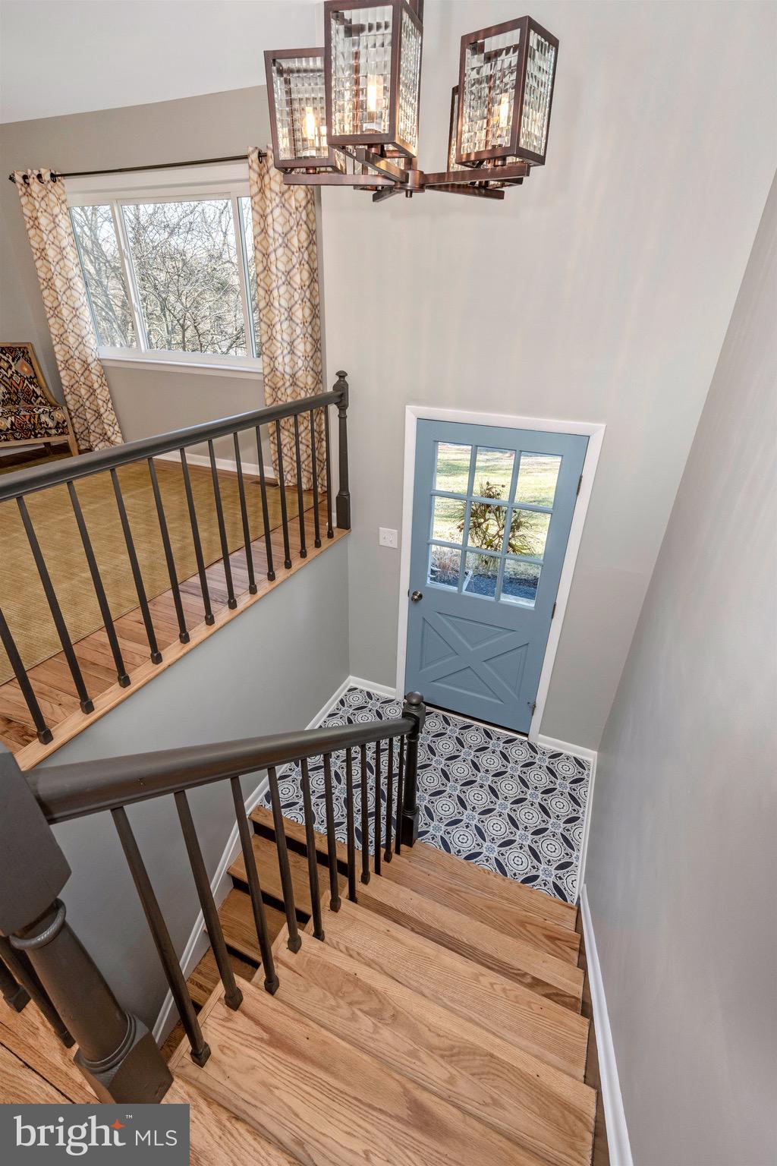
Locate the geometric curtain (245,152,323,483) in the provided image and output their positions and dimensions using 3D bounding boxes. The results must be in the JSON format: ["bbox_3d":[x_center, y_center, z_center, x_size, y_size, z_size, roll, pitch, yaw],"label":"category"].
[{"bbox_3d":[-0.686,-1.700,3.630,0.480,2.125,0.120,13,31,20],"label":"geometric curtain"}]

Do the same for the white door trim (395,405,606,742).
[{"bbox_3d":[0.570,0.037,3.226,1.045,2.109,0.080,13,31,20],"label":"white door trim"}]

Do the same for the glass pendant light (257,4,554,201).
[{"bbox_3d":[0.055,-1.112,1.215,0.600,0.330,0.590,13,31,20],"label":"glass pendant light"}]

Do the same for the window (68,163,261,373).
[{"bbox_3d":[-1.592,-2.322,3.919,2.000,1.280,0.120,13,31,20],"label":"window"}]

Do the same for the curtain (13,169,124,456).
[{"bbox_3d":[-2.679,-2.169,4.394,0.590,2.120,0.120,13,31,20],"label":"curtain"}]

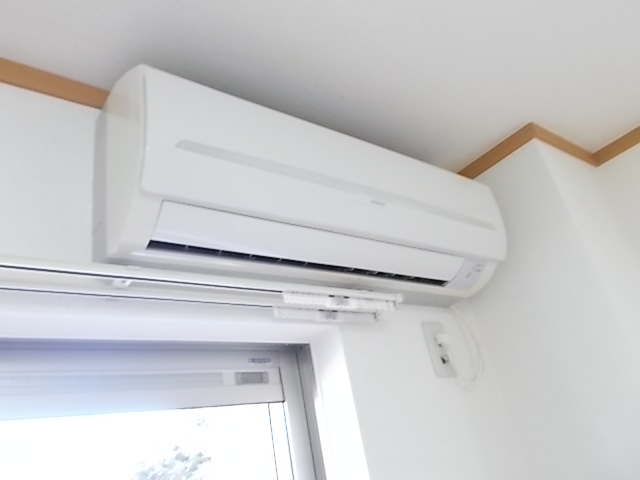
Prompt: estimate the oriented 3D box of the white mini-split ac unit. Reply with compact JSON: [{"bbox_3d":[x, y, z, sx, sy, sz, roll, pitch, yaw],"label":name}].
[{"bbox_3d":[0.030,-0.073,0.899,0.780,0.293,0.219,10,-33,-36],"label":"white mini-split ac unit"}]

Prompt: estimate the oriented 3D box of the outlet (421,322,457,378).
[{"bbox_3d":[0.266,0.236,1.043,0.071,0.121,0.014,10,-33,-36],"label":"outlet"}]

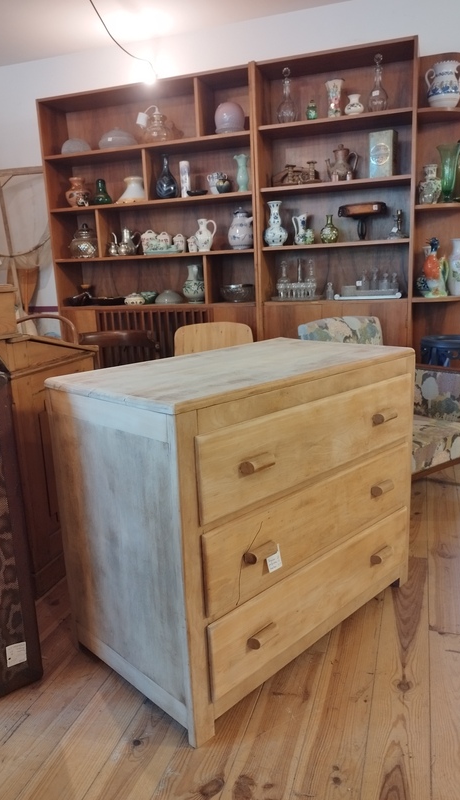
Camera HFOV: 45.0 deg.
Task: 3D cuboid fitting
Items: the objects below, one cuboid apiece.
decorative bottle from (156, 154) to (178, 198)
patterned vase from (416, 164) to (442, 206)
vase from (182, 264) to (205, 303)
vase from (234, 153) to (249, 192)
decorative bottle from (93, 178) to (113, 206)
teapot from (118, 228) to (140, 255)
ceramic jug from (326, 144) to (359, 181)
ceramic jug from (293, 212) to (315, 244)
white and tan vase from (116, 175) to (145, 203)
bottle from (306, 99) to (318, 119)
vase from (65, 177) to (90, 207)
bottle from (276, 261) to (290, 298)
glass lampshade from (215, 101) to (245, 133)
[{"bbox_3d":[-0.399,-1.400,3.510,0.139,0.284,0.139,-2,13,1],"label":"decorative bottle"},{"bbox_3d":[1.145,-1.219,3.159,0.124,0.229,0.124,2,13,18],"label":"patterned vase"},{"bbox_3d":[-0.227,-0.762,3.644,0.159,0.242,0.159,-2,13,1],"label":"vase"},{"bbox_3d":[0.073,-1.397,3.445,0.091,0.239,0.091,-2,12,1],"label":"vase"},{"bbox_3d":[-0.846,-1.363,3.666,0.126,0.182,0.126,2,14,18],"label":"decorative bottle"},{"bbox_3d":[-0.707,-1.096,3.870,0.192,0.183,0.135,2,13,18],"label":"teapot"},{"bbox_3d":[0.673,-1.406,3.327,0.198,0.235,0.131,2,13,18],"label":"ceramic jug"},{"bbox_3d":[0.434,-1.023,3.341,0.111,0.191,0.086,0,13,10],"label":"ceramic jug"},{"bbox_3d":[-0.675,-1.424,3.780,0.212,0.176,0.212,2,13,18],"label":"white and tan vase"},{"bbox_3d":[0.484,-1.682,3.251,0.060,0.132,0.057,2,13,18],"label":"bottle"},{"bbox_3d":[-1.046,-1.429,3.845,0.170,0.213,0.166,2,13,18],"label":"vase"},{"bbox_3d":[0.350,-0.777,3.609,0.079,0.240,0.079,2,13,18],"label":"bottle"},{"bbox_3d":[-0.001,-1.725,3.429,0.186,0.208,0.186,-2,12,0],"label":"glass lampshade"}]

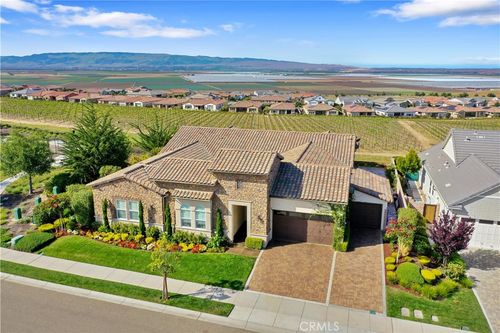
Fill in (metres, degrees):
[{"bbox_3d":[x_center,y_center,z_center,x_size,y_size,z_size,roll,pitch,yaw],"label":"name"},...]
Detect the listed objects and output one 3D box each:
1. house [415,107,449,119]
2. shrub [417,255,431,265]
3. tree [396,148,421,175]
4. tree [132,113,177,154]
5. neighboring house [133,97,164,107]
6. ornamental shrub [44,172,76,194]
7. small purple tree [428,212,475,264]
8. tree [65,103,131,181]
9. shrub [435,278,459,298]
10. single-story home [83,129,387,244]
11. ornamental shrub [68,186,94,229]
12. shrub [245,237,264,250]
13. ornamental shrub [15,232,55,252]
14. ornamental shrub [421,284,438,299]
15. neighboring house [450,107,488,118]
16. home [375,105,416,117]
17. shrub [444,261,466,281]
[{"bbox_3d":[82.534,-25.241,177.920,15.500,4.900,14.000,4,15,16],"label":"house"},{"bbox_3d":[12.215,6.520,27.117,0.820,0.600,0.820,4,15,16],"label":"shrub"},{"bbox_3d":[19.405,-0.210,47.151,2.700,3.400,2.700,4,15,16],"label":"tree"},{"bbox_3d":[-15.100,-4.777,62.329,6.800,6.700,6.400,4,15,16],"label":"tree"},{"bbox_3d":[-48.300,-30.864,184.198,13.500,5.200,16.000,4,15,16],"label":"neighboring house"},{"bbox_3d":[-21.900,1.853,44.942,3.300,2.000,3.000,4,15,16],"label":"ornamental shrub"},{"bbox_3d":[14.100,4.997,27.277,2.900,3.850,2.800,0,14,0],"label":"small purple tree"},{"bbox_3d":[-18.014,-2.652,46.012,7.800,9.000,7.600,4,15,16],"label":"tree"},{"bbox_3d":[12.050,7.523,23.844,1.300,0.850,1.300,0,14,0],"label":"shrub"},{"bbox_3d":[1.223,-0.049,39.737,24.600,7.000,23.200,4,15,16],"label":"single-story home"},{"bbox_3d":[-14.300,3.601,33.062,2.050,3.300,2.100,0,14,0],"label":"ornamental shrub"},{"bbox_3d":[0.340,5.821,29.654,1.300,0.680,0.850,3,15,11],"label":"shrub"},{"bbox_3d":[-17.540,5.937,31.746,1.950,0.800,2.650,4,15,16],"label":"ornamental shrub"},{"bbox_3d":[11.000,7.632,23.821,1.050,0.650,1.000,0,14,0],"label":"ornamental shrub"},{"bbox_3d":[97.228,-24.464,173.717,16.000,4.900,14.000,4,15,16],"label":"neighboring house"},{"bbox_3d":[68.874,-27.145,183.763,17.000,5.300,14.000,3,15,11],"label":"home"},{"bbox_3d":[13.500,6.921,25.600,1.300,0.950,1.250,0,14,0],"label":"shrub"}]

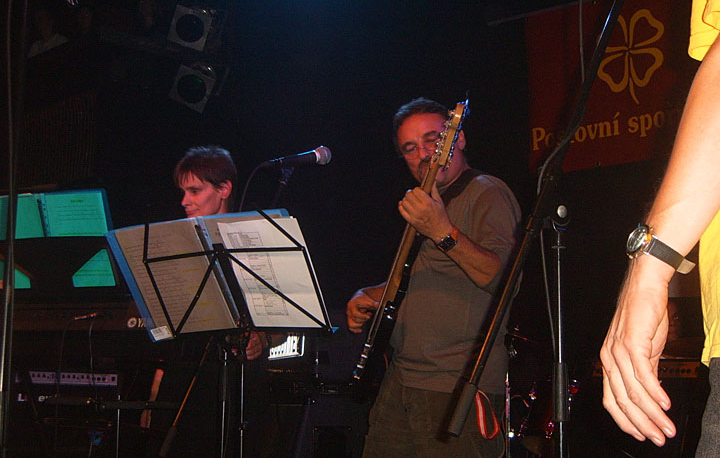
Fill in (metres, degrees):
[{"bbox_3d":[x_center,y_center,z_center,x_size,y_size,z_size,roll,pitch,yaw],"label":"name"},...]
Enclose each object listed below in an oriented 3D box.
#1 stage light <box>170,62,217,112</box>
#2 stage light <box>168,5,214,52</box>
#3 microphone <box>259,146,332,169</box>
[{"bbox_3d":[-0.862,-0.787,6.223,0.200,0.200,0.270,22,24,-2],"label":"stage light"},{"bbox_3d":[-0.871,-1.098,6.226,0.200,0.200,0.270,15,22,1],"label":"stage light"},{"bbox_3d":[-0.164,-0.184,3.100,0.185,0.051,0.051,-11,-3,-22],"label":"microphone"}]

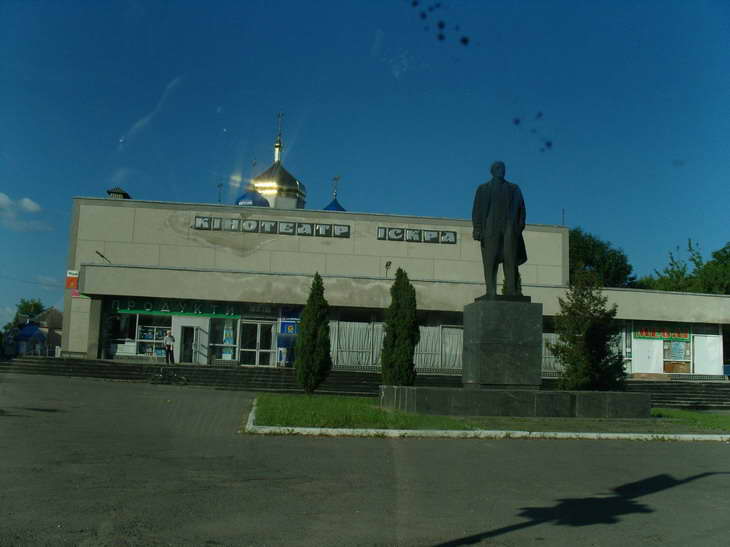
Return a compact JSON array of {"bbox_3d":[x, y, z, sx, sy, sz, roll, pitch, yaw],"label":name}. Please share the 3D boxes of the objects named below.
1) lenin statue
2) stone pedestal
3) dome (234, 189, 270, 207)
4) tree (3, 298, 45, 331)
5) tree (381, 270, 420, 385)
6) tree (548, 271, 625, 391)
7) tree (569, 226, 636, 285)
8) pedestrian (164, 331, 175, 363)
[{"bbox_3d":[3.721,-1.222,22.000,1.420,3.834,1.000,3,-7,-10],"label":"lenin statue"},{"bbox_3d":[3.790,1.927,22.000,1.780,2.465,1.720,3,-7,-10],"label":"stone pedestal"},{"bbox_3d":[-13.282,-8.716,95.000,4.100,3.200,4.100,3,-7,-10],"label":"dome"},{"bbox_3d":[-31.972,6.062,75.000,3.900,7.476,3.900,3,-7,-10],"label":"tree"},{"bbox_3d":[1.640,2.614,36.500,1.700,5.737,1.700,3,-7,-10],"label":"tree"},{"bbox_3d":[10.396,2.868,37.600,3.300,6.070,3.300,3,-7,-10],"label":"tree"},{"bbox_3d":[18.632,3.047,68.000,9.000,14.297,9.000,3,-7,-10],"label":"tree"},{"bbox_3d":[-9.995,3.788,41.000,0.550,1.709,0.380,2,-7,-4],"label":"pedestrian"}]

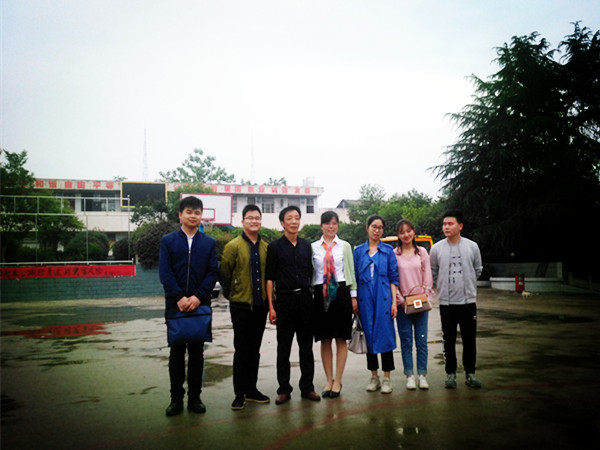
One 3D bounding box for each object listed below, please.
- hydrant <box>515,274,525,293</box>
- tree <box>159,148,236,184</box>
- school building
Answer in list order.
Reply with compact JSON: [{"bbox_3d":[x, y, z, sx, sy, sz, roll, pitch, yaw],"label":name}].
[{"bbox_3d":[9.860,2.624,21.966,0.360,0.800,0.320,-2,-6,0],"label":"hydrant"},{"bbox_3d":[-12.524,-2.177,59.580,10.000,14.500,10.000,0,-6,-19],"label":"tree"},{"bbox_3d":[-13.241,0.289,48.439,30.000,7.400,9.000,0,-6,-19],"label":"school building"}]

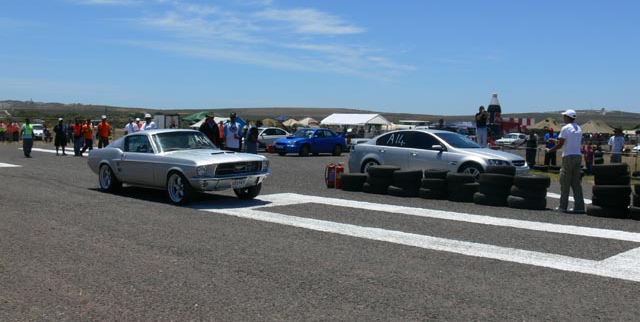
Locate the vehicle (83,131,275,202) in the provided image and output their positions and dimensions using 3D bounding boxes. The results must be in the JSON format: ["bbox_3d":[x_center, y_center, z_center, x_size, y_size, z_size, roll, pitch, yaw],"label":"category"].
[{"bbox_3d":[-3.008,0.037,13.158,1.800,1.300,4.660,-2,4,-44],"label":"vehicle"}]

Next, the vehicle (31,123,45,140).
[{"bbox_3d":[-27.447,-2.729,63.054,1.720,1.600,4.400,0,3,-26],"label":"vehicle"}]

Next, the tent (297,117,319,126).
[{"bbox_3d":[-1.808,-4.837,96.073,3.000,3.000,3.000,2,3,15],"label":"tent"}]

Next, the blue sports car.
[{"bbox_3d":[-0.474,-1.000,34.021,1.740,1.440,4.420,4,4,43],"label":"blue sports car"}]

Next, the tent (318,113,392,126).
[{"bbox_3d":[4.959,-4.725,90.087,8.400,3.600,5.200,4,4,43],"label":"tent"}]

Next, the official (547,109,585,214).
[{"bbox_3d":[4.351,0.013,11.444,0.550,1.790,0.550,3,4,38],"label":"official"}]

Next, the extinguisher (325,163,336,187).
[{"bbox_3d":[0.269,0.349,15.496,0.240,0.583,0.190,1,3,1],"label":"extinguisher"}]

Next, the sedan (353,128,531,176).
[{"bbox_3d":[3.069,-0.130,17.176,4.890,1.470,1.900,3,4,41],"label":"sedan"}]

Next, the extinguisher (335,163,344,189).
[{"bbox_3d":[0.482,0.351,15.226,0.200,0.613,0.190,1,3,2],"label":"extinguisher"}]

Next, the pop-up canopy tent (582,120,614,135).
[{"bbox_3d":[30.199,-2.940,71.075,3.900,3.100,3.900,4,4,43],"label":"pop-up canopy tent"}]

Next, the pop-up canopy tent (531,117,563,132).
[{"bbox_3d":[26.339,-3.424,75.075,3.900,3.100,3.900,4,4,43],"label":"pop-up canopy tent"}]

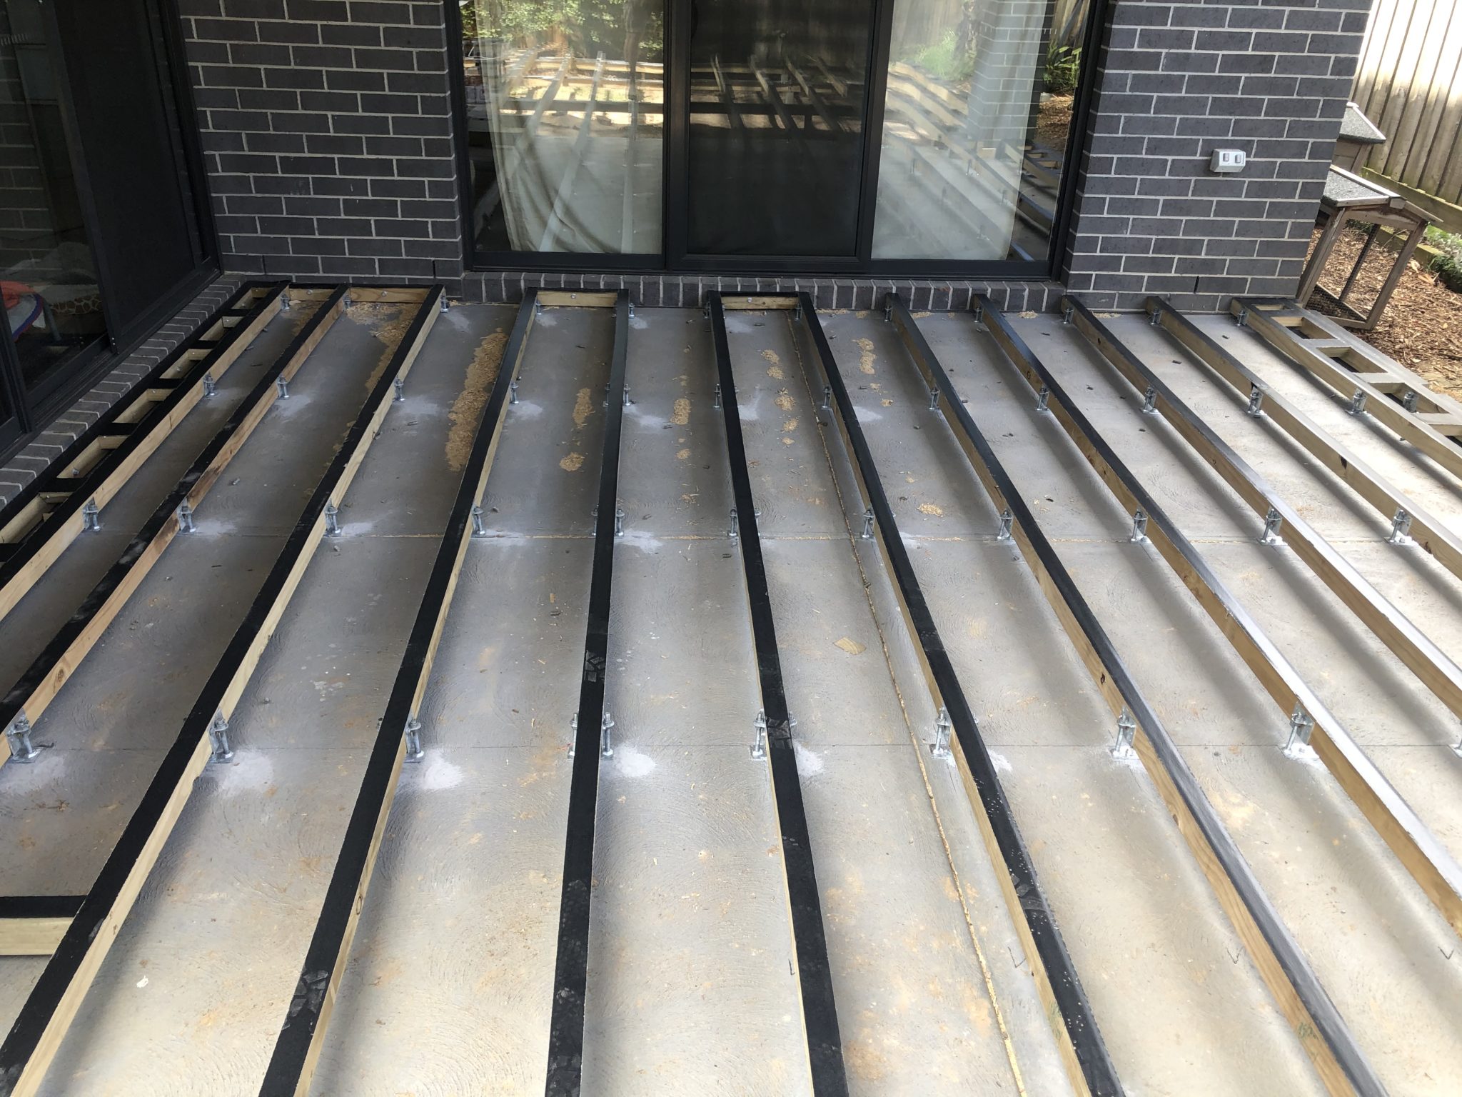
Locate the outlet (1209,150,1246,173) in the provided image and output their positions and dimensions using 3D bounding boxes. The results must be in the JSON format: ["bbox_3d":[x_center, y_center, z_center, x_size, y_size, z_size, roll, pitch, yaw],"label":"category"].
[{"bbox_3d":[2.141,-1.661,5.082,0.115,0.087,0.082,0,29,-3],"label":"outlet"}]

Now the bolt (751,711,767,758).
[{"bbox_3d":[0.059,0.398,2.520,0.030,0.110,0.031,0,29,-3],"label":"bolt"}]

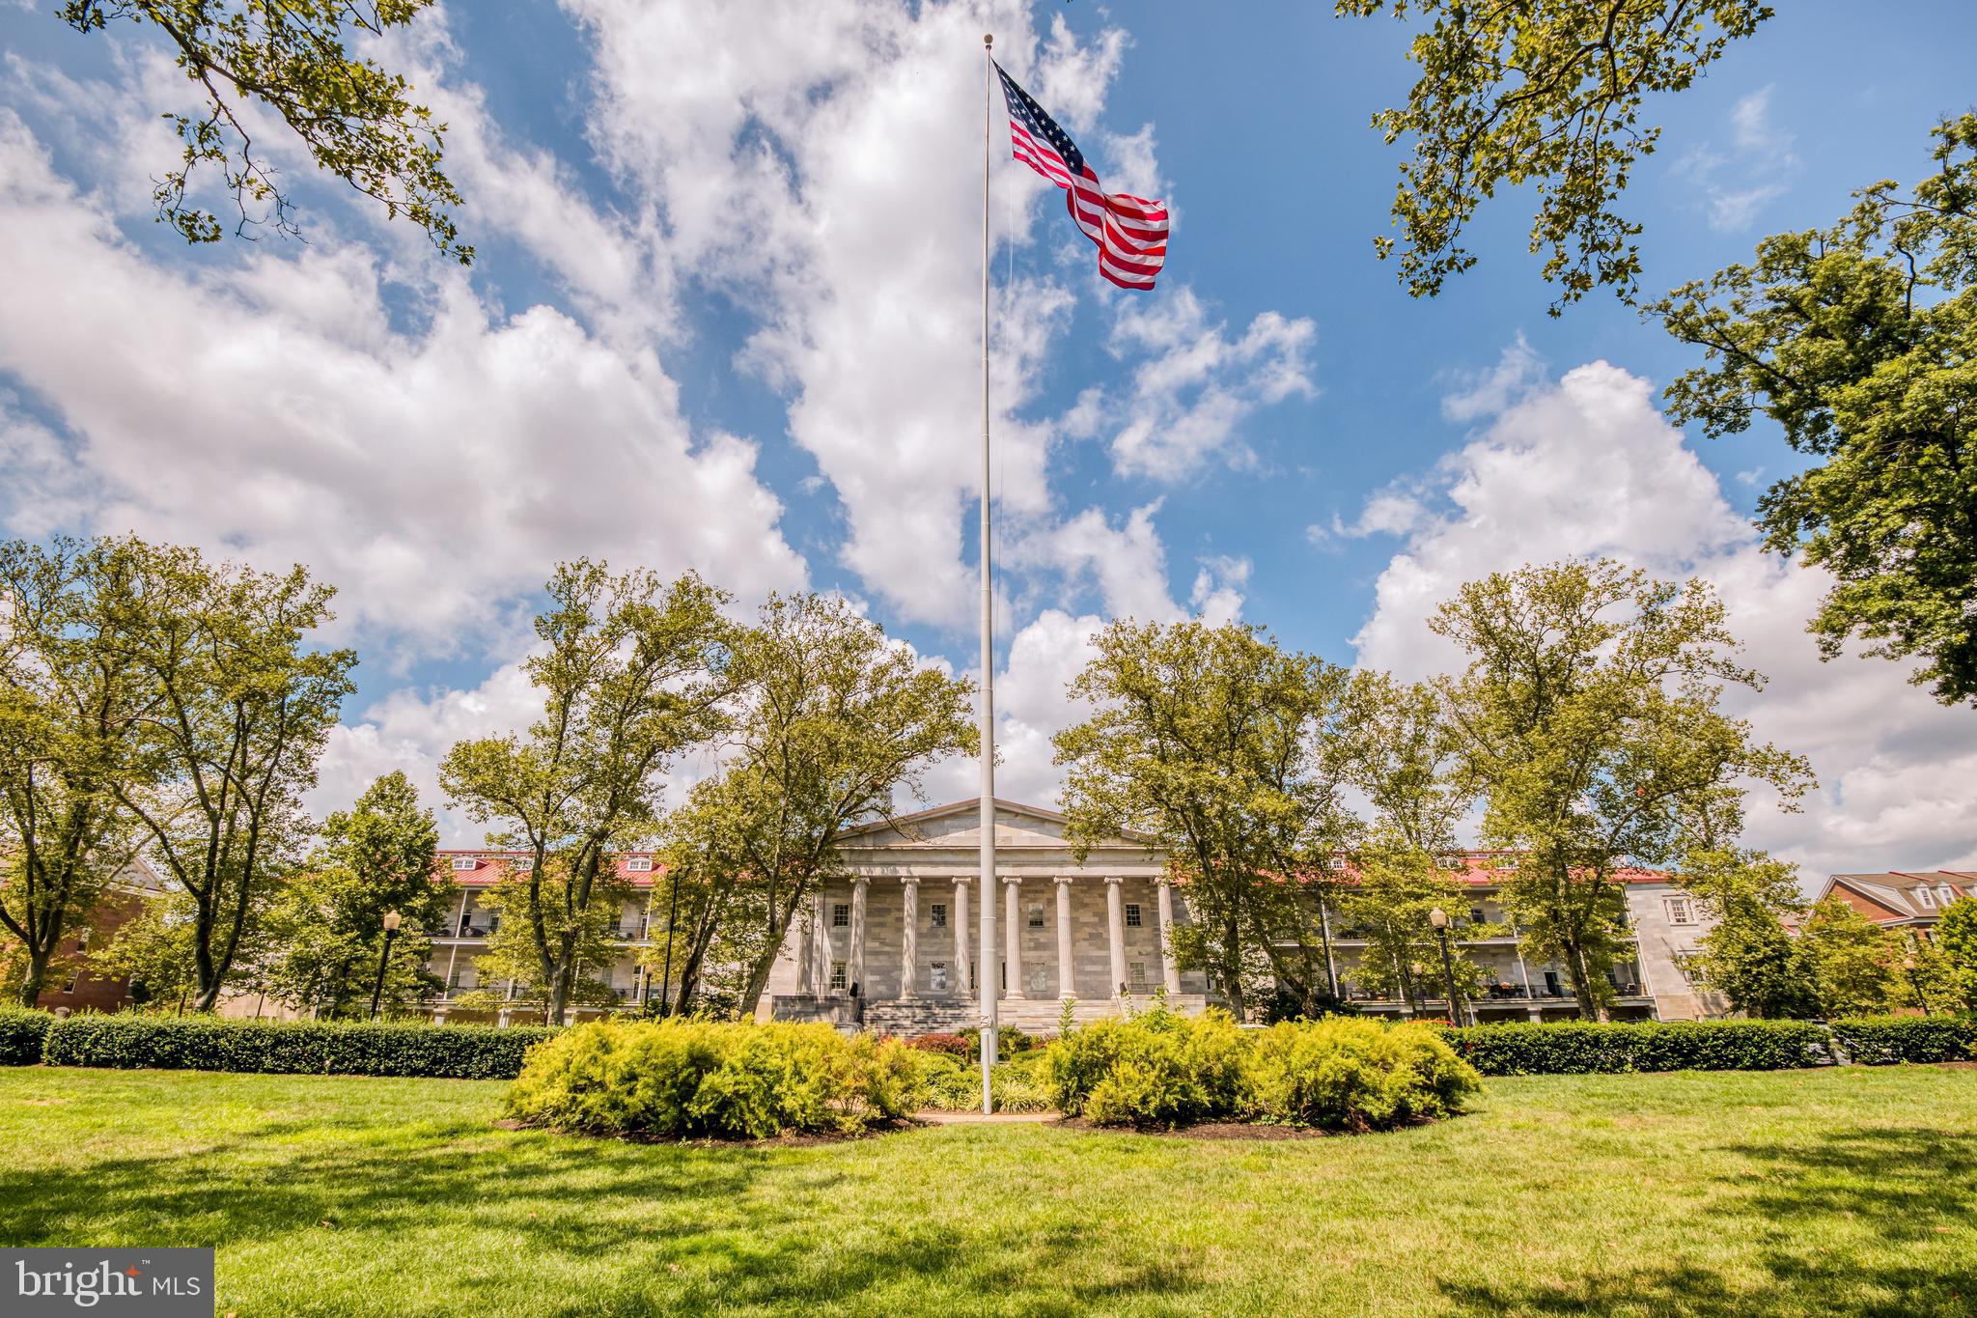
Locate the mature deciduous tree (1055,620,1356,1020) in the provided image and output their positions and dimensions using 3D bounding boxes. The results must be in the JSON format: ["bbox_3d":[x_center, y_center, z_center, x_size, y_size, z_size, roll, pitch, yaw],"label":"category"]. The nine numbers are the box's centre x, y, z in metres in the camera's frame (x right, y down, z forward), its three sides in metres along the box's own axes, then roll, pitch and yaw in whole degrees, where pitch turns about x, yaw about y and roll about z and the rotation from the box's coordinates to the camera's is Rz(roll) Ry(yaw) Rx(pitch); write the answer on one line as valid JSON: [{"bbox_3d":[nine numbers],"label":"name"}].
[{"bbox_3d":[6.919,5.075,26.781,9.387,12.534,8.918,0,-19,0],"label":"mature deciduous tree"}]

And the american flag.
[{"bbox_3d":[2.446,-13.319,22.340,4.462,7.488,1.500,0,-22,0],"label":"american flag"}]

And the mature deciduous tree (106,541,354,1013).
[{"bbox_3d":[-25.172,3.412,27.405,6.200,15.838,6.000,0,-19,0],"label":"mature deciduous tree"}]

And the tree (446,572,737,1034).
[{"bbox_3d":[-13.101,4.051,27.166,8.271,14.899,7.857,0,-19,0],"label":"tree"}]

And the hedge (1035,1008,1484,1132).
[{"bbox_3d":[3.868,5.990,12.245,5.850,1.350,2.700,0,-22,0],"label":"hedge"}]

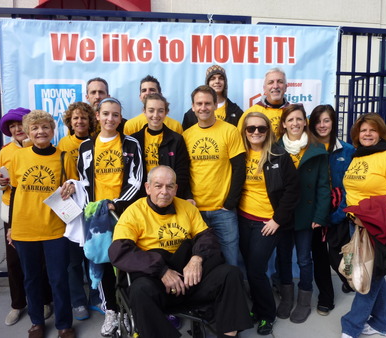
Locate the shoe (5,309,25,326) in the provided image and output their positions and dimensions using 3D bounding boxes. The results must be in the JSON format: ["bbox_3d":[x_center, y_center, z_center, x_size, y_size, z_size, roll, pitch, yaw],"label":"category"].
[{"bbox_3d":[-1.388,1.138,2.557,0.095,0.095,0.245,0,5,7],"label":"shoe"}]

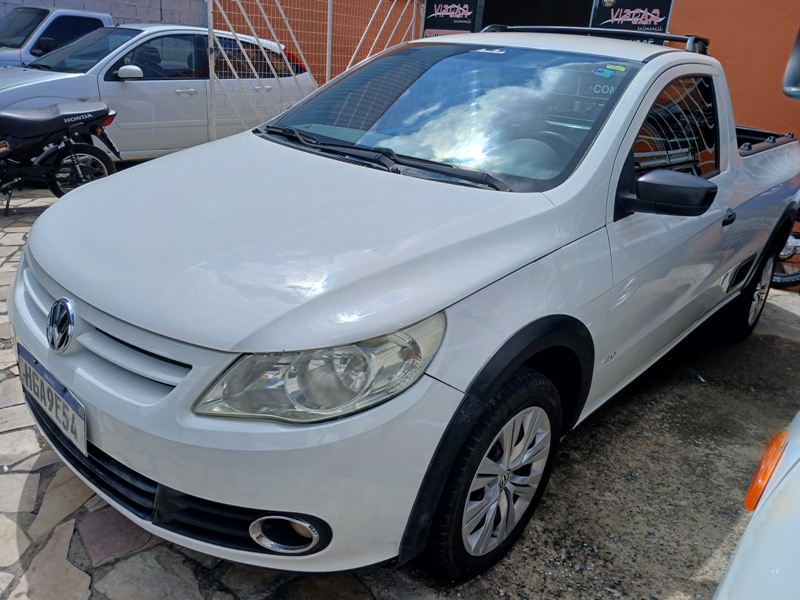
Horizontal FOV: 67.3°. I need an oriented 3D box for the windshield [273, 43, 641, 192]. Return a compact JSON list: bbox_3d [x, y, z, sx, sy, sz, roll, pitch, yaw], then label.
[{"bbox_3d":[0.146,-0.713,2.121,1.270,0.110,0.860,21,54,37],"label":"windshield"}]

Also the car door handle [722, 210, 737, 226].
[{"bbox_3d":[1.331,-0.338,2.422,0.045,0.070,0.160,21,25,37],"label":"car door handle"}]

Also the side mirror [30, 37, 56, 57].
[{"bbox_3d":[-4.271,-3.046,7.220,0.270,0.210,0.150,19,26,35],"label":"side mirror"}]

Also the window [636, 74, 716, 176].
[{"bbox_3d":[0.940,-0.565,2.030,0.060,0.410,0.870,4,14,42],"label":"window"}]

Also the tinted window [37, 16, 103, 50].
[{"bbox_3d":[-4.180,-3.345,7.600,0.070,0.450,0.900,1,15,41],"label":"tinted window"}]

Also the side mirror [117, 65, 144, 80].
[{"bbox_3d":[-2.501,-2.109,5.577,0.230,0.145,0.130,19,26,35],"label":"side mirror"}]

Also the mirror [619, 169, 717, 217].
[{"bbox_3d":[0.738,-0.300,1.642,0.230,0.120,0.125,21,25,37],"label":"mirror"}]

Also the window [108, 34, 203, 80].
[{"bbox_3d":[-2.441,-2.394,5.899,0.060,0.460,1.000,-3,12,41],"label":"window"}]

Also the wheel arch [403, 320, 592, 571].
[{"bbox_3d":[0.283,0.282,1.520,0.110,0.490,0.800,21,25,37],"label":"wheel arch"}]

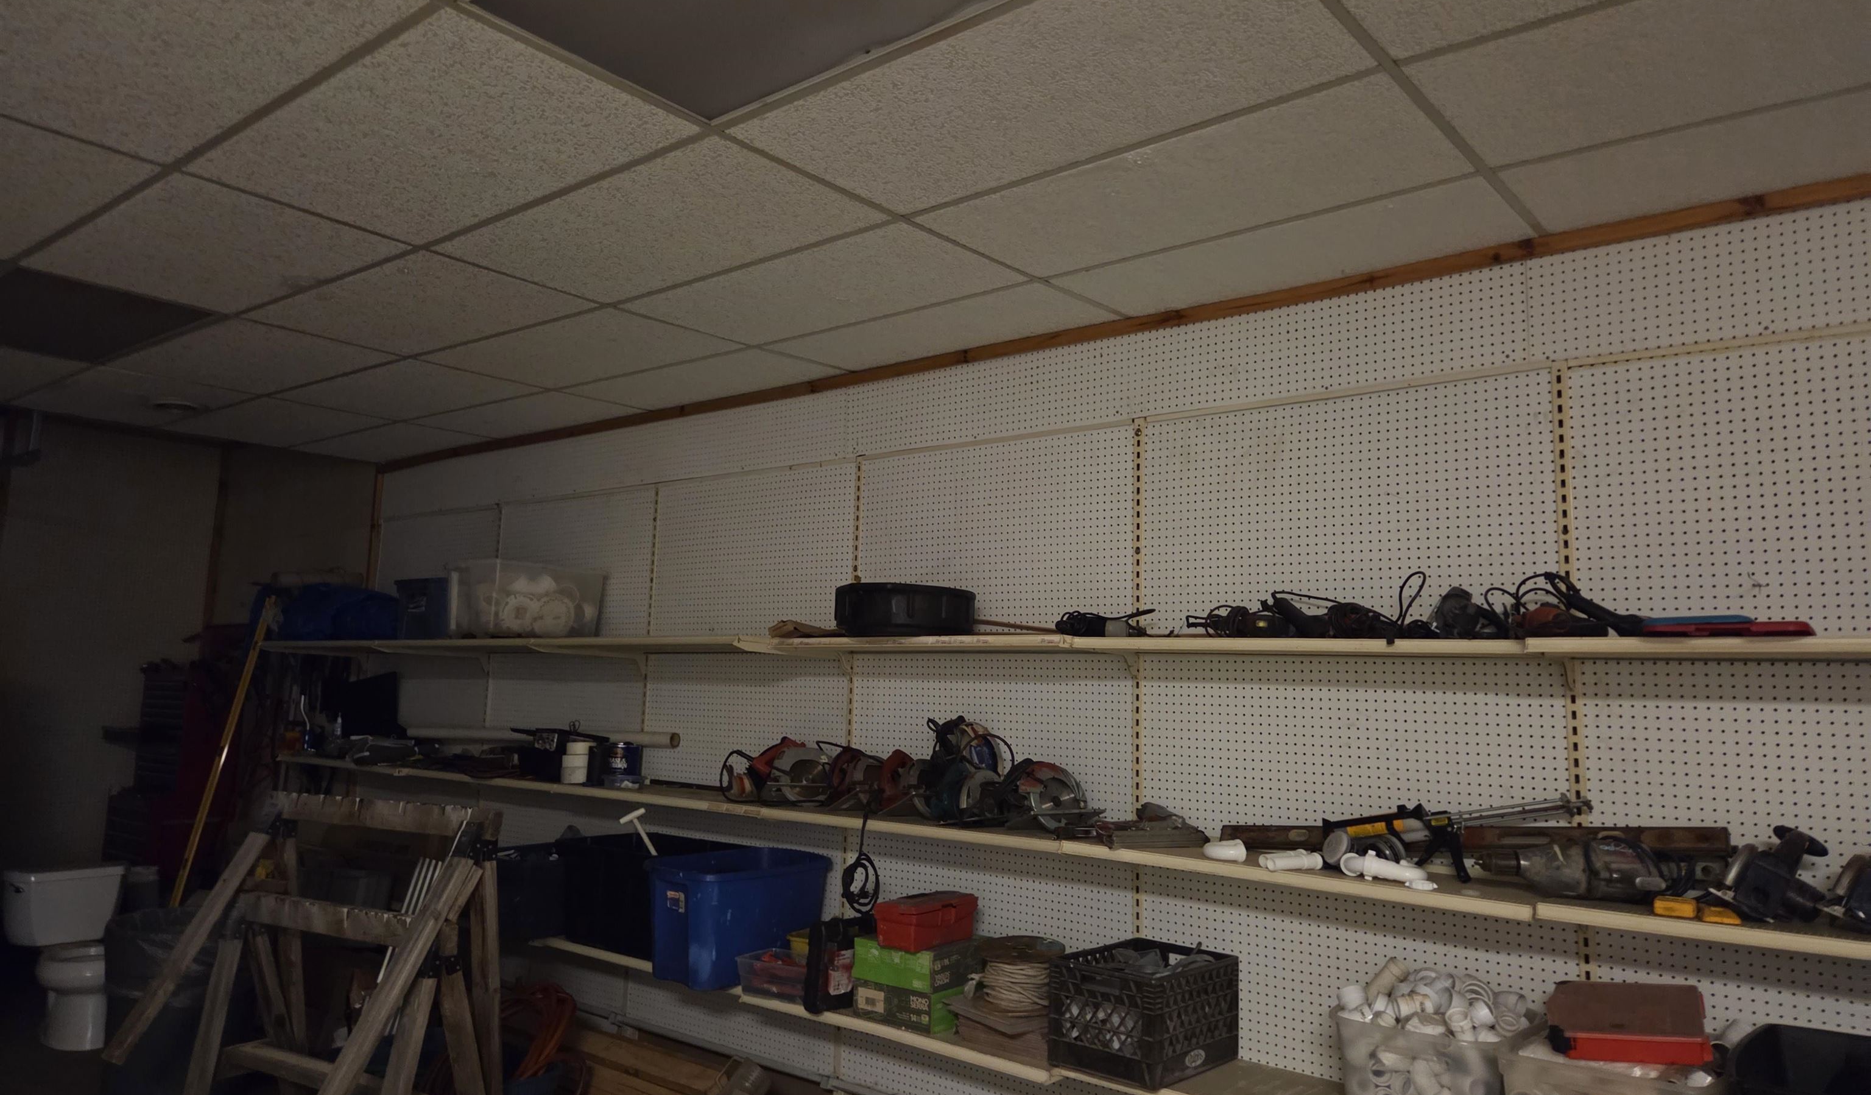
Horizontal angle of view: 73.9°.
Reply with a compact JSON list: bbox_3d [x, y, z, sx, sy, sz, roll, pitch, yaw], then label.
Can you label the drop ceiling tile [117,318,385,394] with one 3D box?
[{"bbox_3d":[-2.657,-0.736,4.817,1.205,0.020,0.598,-4,-8,39],"label":"drop ceiling tile"}]

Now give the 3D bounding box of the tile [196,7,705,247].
[{"bbox_3d":[-1.137,-0.900,2.788,1.207,0.018,0.600,-4,-8,39],"label":"tile"}]

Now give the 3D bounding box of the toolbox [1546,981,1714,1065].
[{"bbox_3d":[1.473,1.011,2.643,0.285,0.057,0.215,-9,8,29],"label":"toolbox"}]

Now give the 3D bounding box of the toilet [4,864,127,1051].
[{"bbox_3d":[-3.761,1.797,5.466,0.680,0.740,0.440,-4,-8,39],"label":"toilet"}]

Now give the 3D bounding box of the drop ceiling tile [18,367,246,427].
[{"bbox_3d":[-3.574,-0.665,5.571,1.147,0.020,0.598,-4,-8,39],"label":"drop ceiling tile"}]

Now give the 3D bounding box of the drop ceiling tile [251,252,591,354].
[{"bbox_3d":[-1.701,-0.782,4.057,1.205,0.020,0.598,-4,-8,39],"label":"drop ceiling tile"}]

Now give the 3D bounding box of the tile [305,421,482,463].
[{"bbox_3d":[-2.776,-0.543,6.415,1.049,0.018,0.501,-4,-8,39],"label":"tile"}]

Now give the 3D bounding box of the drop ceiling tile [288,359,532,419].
[{"bbox_3d":[-2.250,-0.657,5.264,1.207,0.018,0.600,-4,-8,39],"label":"drop ceiling tile"}]

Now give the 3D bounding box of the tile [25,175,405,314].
[{"bbox_3d":[-2.096,-0.849,3.581,1.205,0.020,0.598,-4,-8,39],"label":"tile"}]

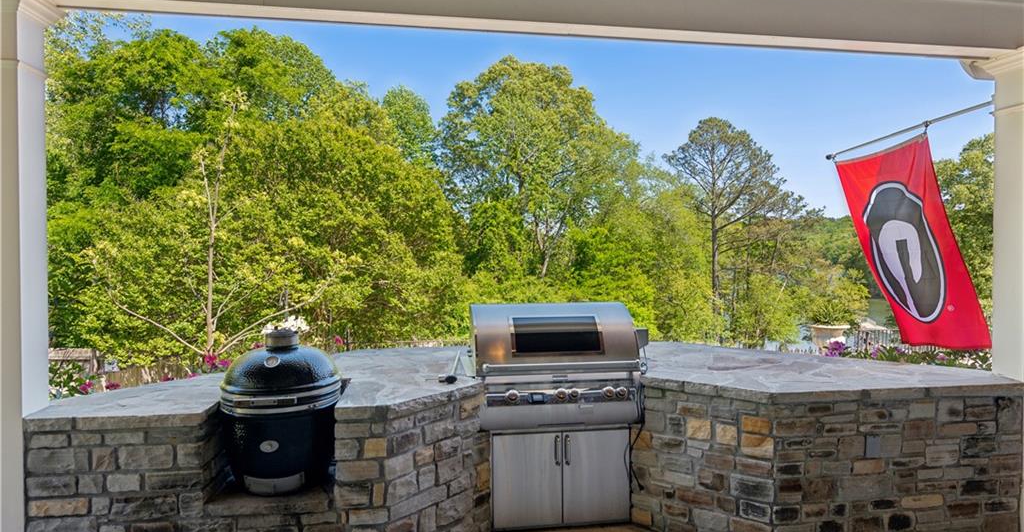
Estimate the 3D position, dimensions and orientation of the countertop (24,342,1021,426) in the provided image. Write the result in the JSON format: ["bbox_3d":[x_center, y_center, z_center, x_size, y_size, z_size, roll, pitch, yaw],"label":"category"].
[{"bbox_3d":[0.218,0.659,3.776,5.034,0.069,1.846,0,1,-9],"label":"countertop"}]

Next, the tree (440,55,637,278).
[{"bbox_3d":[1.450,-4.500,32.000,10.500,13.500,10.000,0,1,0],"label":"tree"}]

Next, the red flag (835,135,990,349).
[{"bbox_3d":[2.892,-0.128,4.402,0.118,1.510,0.888,-21,4,-8],"label":"red flag"}]

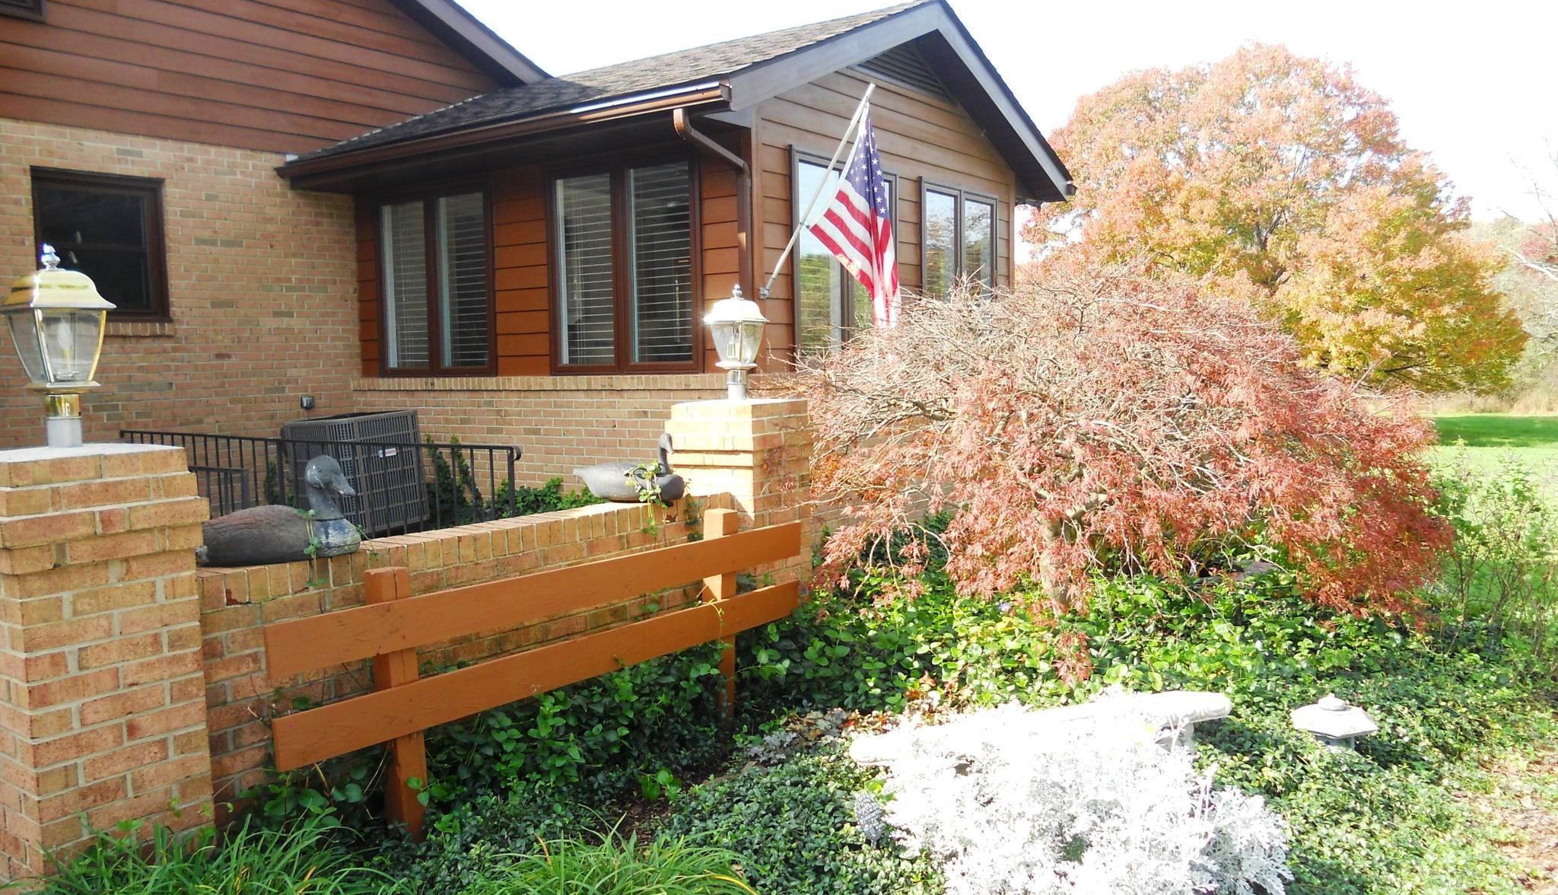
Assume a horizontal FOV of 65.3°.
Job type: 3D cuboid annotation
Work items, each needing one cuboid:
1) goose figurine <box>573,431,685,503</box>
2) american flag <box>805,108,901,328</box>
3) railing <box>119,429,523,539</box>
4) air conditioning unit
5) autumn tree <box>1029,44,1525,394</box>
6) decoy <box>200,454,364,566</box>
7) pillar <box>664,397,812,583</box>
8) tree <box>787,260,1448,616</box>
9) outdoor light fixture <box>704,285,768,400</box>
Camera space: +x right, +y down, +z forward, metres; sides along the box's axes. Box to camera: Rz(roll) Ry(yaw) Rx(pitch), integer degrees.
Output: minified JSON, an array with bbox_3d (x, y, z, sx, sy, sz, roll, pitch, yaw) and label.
[{"bbox_3d":[-0.584,0.077,4.847,0.560,0.290,0.200,2,5,38],"label":"goose figurine"},{"bbox_3d":[0.450,-1.349,7.300,0.550,1.400,0.220,2,5,35],"label":"american flag"},{"bbox_3d":[-2.405,0.403,5.978,3.394,0.900,0.050,2,5,37],"label":"railing"},{"bbox_3d":[-3.084,0.179,8.900,0.681,0.798,0.644,-3,6,26],"label":"air conditioning unit"},{"bbox_3d":[10.229,-4.369,25.000,9.300,7.841,9.800,2,5,35],"label":"autumn tree"},{"bbox_3d":[-1.458,0.177,3.515,0.210,0.295,0.580,2,5,41],"label":"decoy"},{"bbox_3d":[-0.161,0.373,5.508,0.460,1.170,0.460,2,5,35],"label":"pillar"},{"bbox_3d":[1.620,-0.015,5.800,2.900,1.800,3.050,2,5,35],"label":"tree"},{"bbox_3d":[-0.197,-0.463,5.456,0.270,0.515,0.270,2,5,35],"label":"outdoor light fixture"}]

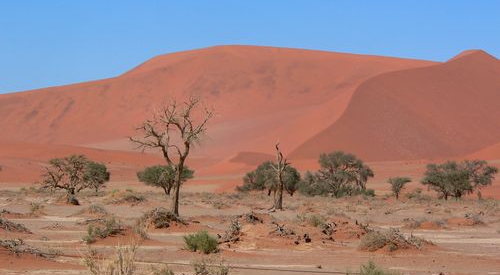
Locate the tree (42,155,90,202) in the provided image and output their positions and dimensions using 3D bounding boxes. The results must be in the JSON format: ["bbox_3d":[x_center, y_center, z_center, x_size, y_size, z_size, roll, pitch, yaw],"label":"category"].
[{"bbox_3d":[-17.603,3.933,246.647,4.574,4.574,4.117,0,-1,0],"label":"tree"}]

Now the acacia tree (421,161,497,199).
[{"bbox_3d":[21.545,4.422,264.413,7.541,4.076,6.033,0,-1,0],"label":"acacia tree"}]

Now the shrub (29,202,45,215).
[{"bbox_3d":[-14.746,4.915,178.000,1.038,0.831,0.935,0,-1,0],"label":"shrub"}]

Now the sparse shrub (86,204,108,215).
[{"bbox_3d":[-8.953,4.227,150.941,1.288,0.585,1.095,0,-1,0],"label":"sparse shrub"}]

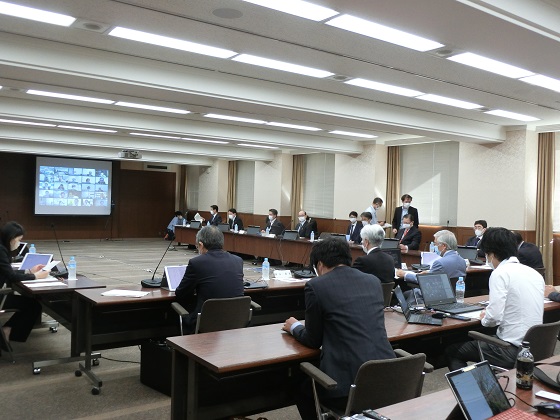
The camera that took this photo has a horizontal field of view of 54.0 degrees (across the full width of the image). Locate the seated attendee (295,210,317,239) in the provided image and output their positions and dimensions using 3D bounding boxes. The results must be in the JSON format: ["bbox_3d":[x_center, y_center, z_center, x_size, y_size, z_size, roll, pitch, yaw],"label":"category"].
[{"bbox_3d":[0.546,0.696,13.023,0.700,1.310,0.550,1,1,-42],"label":"seated attendee"}]

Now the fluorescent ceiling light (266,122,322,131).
[{"bbox_3d":[0.307,-1.623,10.746,1.230,0.060,0.260,1,1,-36],"label":"fluorescent ceiling light"}]

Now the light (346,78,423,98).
[{"bbox_3d":[1.363,-1.577,7.045,1.260,0.070,0.260,1,1,-36],"label":"light"}]

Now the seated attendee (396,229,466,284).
[{"bbox_3d":[1.656,0.837,6.017,0.820,1.230,0.560,2,1,35],"label":"seated attendee"}]

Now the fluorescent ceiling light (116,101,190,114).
[{"bbox_3d":[-2.036,-1.674,8.943,1.246,0.070,0.272,1,1,-36],"label":"fluorescent ceiling light"}]

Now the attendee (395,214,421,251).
[{"bbox_3d":[2.015,0.718,9.063,0.740,1.290,0.540,1,1,-36],"label":"attendee"}]

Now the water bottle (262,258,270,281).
[{"bbox_3d":[-0.121,0.547,5.121,0.066,0.207,0.066,1,1,-36],"label":"water bottle"}]

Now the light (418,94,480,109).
[{"bbox_3d":[2.424,-1.553,7.816,1.260,0.070,0.260,1,1,-36],"label":"light"}]

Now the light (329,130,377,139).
[{"bbox_3d":[1.542,-1.593,11.512,1.253,0.070,0.287,1,1,-36],"label":"light"}]

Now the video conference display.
[{"bbox_3d":[-7.003,-0.787,18.744,2.580,1.950,0.080,1,1,-36],"label":"video conference display"}]

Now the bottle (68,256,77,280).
[{"bbox_3d":[-1.805,0.505,4.806,0.066,0.206,0.066,1,1,-36],"label":"bottle"}]

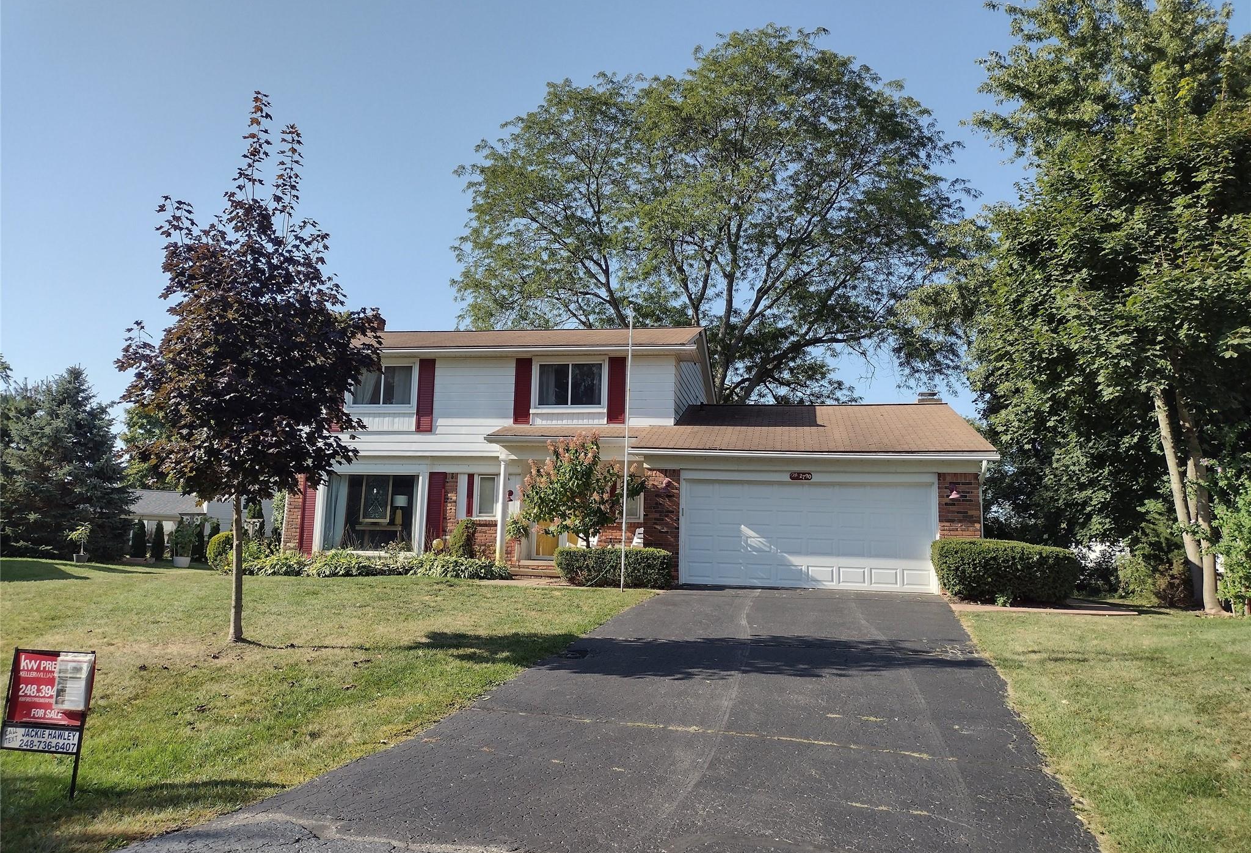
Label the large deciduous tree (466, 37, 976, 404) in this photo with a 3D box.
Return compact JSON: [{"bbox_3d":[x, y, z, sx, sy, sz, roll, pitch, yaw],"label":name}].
[{"bbox_3d":[2.971,-4.884,36.001,17.822,20.659,17.822,0,-9,11],"label":"large deciduous tree"}]

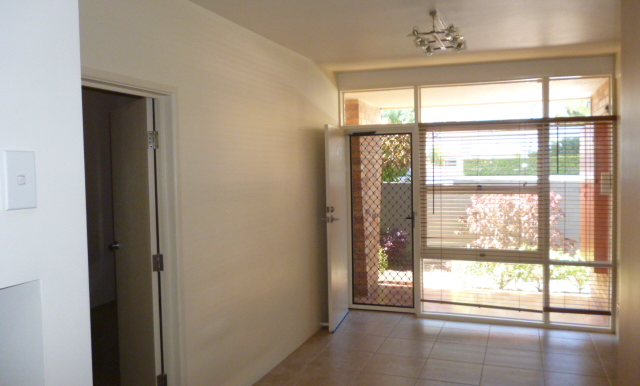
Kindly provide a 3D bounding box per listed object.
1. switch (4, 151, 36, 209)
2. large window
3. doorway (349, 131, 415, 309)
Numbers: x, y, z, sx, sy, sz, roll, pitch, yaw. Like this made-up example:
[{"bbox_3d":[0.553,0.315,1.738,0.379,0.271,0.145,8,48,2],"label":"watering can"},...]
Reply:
[{"bbox_3d":[-0.596,-0.025,1.039,0.012,0.117,0.070,0,3,21],"label":"switch"},{"bbox_3d":[1.928,0.101,5.240,1.872,2.437,0.104,0,3,21],"label":"large window"},{"bbox_3d":[0.658,0.319,5.774,0.781,2.056,0.104,0,3,21],"label":"doorway"}]

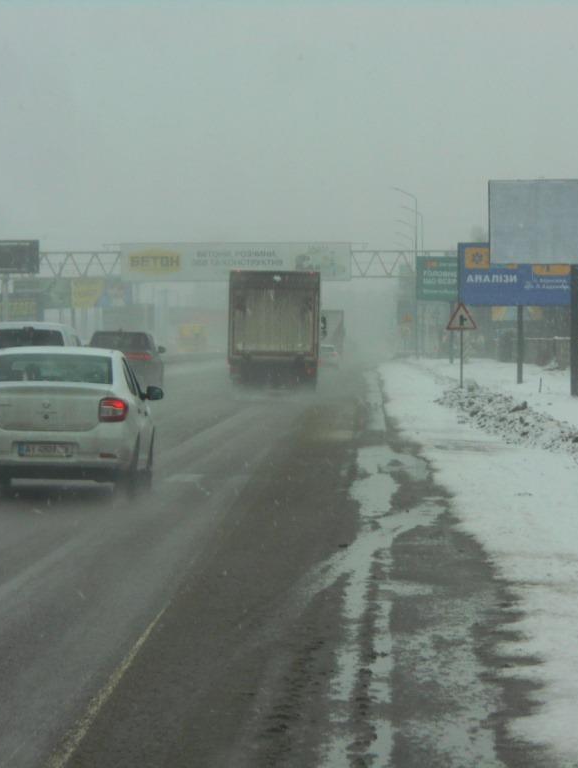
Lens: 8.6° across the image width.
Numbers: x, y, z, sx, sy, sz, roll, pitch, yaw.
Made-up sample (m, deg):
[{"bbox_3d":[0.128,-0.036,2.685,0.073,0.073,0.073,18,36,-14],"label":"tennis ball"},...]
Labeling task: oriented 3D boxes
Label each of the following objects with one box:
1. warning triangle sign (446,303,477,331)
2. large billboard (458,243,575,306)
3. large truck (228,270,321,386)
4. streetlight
[{"bbox_3d":[4.844,-1.896,108.000,0.870,0.780,0.060,0,1,2],"label":"warning triangle sign"},{"bbox_3d":[11.245,-5.306,186.000,6.150,3.050,0.400,0,1,6],"label":"large billboard"},{"bbox_3d":[-0.360,-1.520,113.300,2.520,3.450,8.000,1,1,1],"label":"large truck"},{"bbox_3d":[7.634,-7.372,252.000,1.900,11.000,0.350,0,1,1],"label":"streetlight"}]

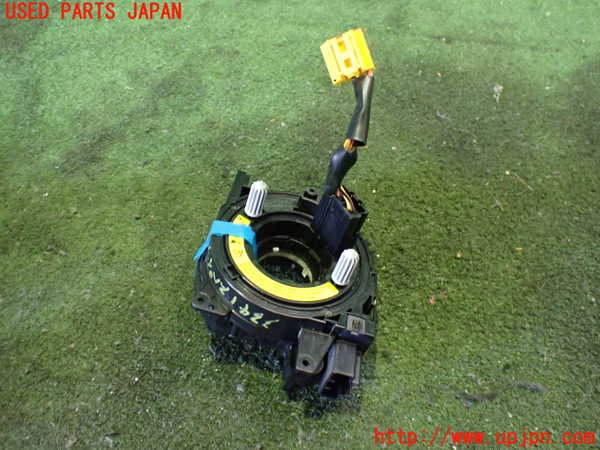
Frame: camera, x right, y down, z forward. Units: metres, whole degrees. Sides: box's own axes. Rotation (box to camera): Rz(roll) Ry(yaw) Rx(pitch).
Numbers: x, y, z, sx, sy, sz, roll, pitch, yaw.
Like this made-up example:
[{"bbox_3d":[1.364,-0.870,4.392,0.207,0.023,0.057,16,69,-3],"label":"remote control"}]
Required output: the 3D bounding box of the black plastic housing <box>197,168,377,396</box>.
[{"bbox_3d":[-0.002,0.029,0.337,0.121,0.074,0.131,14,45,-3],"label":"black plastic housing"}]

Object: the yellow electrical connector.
[{"bbox_3d":[0.028,-0.100,0.308,0.013,0.023,0.024,-23,96,-46],"label":"yellow electrical connector"}]

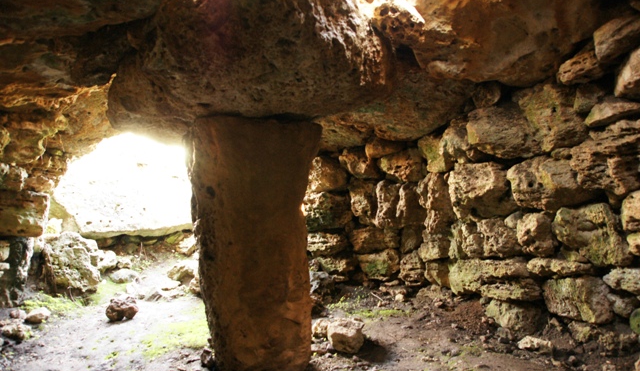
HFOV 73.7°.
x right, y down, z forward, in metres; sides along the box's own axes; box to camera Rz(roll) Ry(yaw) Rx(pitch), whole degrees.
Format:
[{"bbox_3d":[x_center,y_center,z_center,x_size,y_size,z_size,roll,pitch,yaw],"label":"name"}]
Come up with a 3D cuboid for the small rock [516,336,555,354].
[{"bbox_3d":[1.616,1.200,3.200,0.260,0.110,0.150,-1,-1,24],"label":"small rock"}]

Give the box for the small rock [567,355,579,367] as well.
[{"bbox_3d":[1.474,1.021,2.490,0.068,0.058,0.065,0,2,0],"label":"small rock"}]

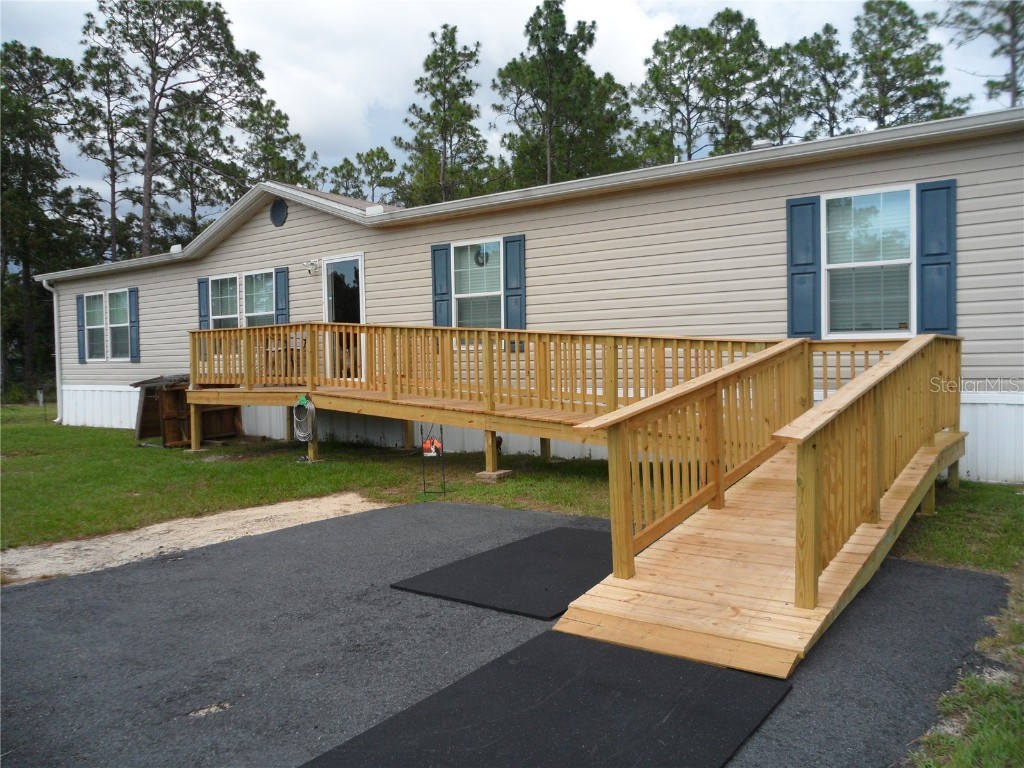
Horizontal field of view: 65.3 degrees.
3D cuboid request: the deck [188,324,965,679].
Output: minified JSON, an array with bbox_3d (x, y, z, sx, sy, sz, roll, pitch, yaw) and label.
[{"bbox_3d":[-1.401,0.139,8.399,10.270,1.820,5.880,0,2,36],"label":"deck"}]

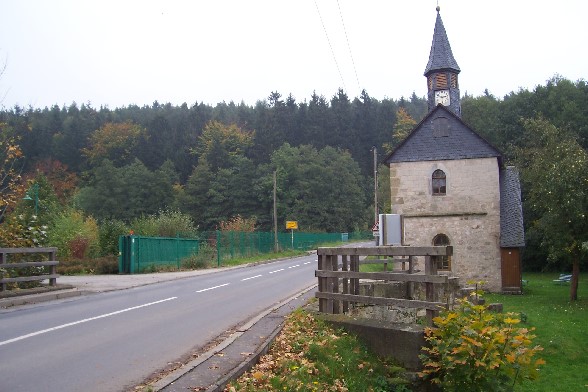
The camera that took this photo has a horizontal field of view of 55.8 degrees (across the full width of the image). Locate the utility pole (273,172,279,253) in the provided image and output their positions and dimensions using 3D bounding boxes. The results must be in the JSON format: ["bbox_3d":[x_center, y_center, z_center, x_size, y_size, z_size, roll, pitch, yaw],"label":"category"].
[{"bbox_3d":[-1.512,1.325,46.000,0.220,6.794,0.220,-1,-5,0],"label":"utility pole"}]

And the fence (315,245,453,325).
[{"bbox_3d":[1.198,1.297,8.108,0.220,1.080,2.541,3,-7,-41],"label":"fence"}]

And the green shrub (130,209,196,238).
[{"bbox_3d":[-7.966,2.359,33.863,3.900,3.200,3.400,-1,-5,0],"label":"green shrub"}]

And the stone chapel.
[{"bbox_3d":[8.992,-2.603,31.821,6.522,15.264,9.300,-2,-5,17],"label":"stone chapel"}]

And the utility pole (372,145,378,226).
[{"bbox_3d":[6.388,0.561,43.000,0.240,8.635,0.240,-1,-5,0],"label":"utility pole"}]

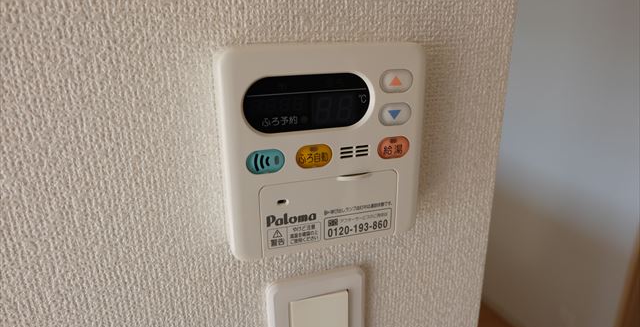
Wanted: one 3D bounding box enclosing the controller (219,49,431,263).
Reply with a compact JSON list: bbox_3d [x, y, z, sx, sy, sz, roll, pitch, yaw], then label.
[{"bbox_3d":[0.004,-0.008,0.256,0.121,0.122,0.021,-6,18,-16],"label":"controller"}]

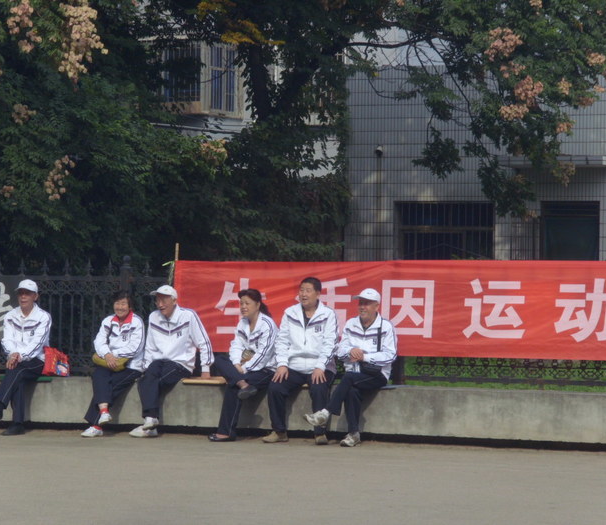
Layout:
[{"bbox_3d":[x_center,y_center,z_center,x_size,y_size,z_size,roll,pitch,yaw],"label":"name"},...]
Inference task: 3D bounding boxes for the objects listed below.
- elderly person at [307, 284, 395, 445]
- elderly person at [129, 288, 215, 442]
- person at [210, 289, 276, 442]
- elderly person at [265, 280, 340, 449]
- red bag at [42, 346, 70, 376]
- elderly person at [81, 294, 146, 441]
[{"bbox_3d":[0.398,0.847,23.901,0.580,1.249,0.850,0,0,24],"label":"elderly person"},{"bbox_3d":[-1.111,0.827,24.606,0.610,1.264,0.770,0,0,21],"label":"elderly person"},{"bbox_3d":[-0.497,0.845,24.320,0.510,1.238,0.730,0,0,36],"label":"person"},{"bbox_3d":[-0.021,0.796,24.097,0.550,1.343,0.760,0,0,21],"label":"elderly person"},{"bbox_3d":[-2.160,0.866,25.467,0.250,0.260,0.150,0,0,-6],"label":"red bag"},{"bbox_3d":[-1.615,0.851,24.820,0.490,1.206,0.740,0,0,18],"label":"elderly person"}]

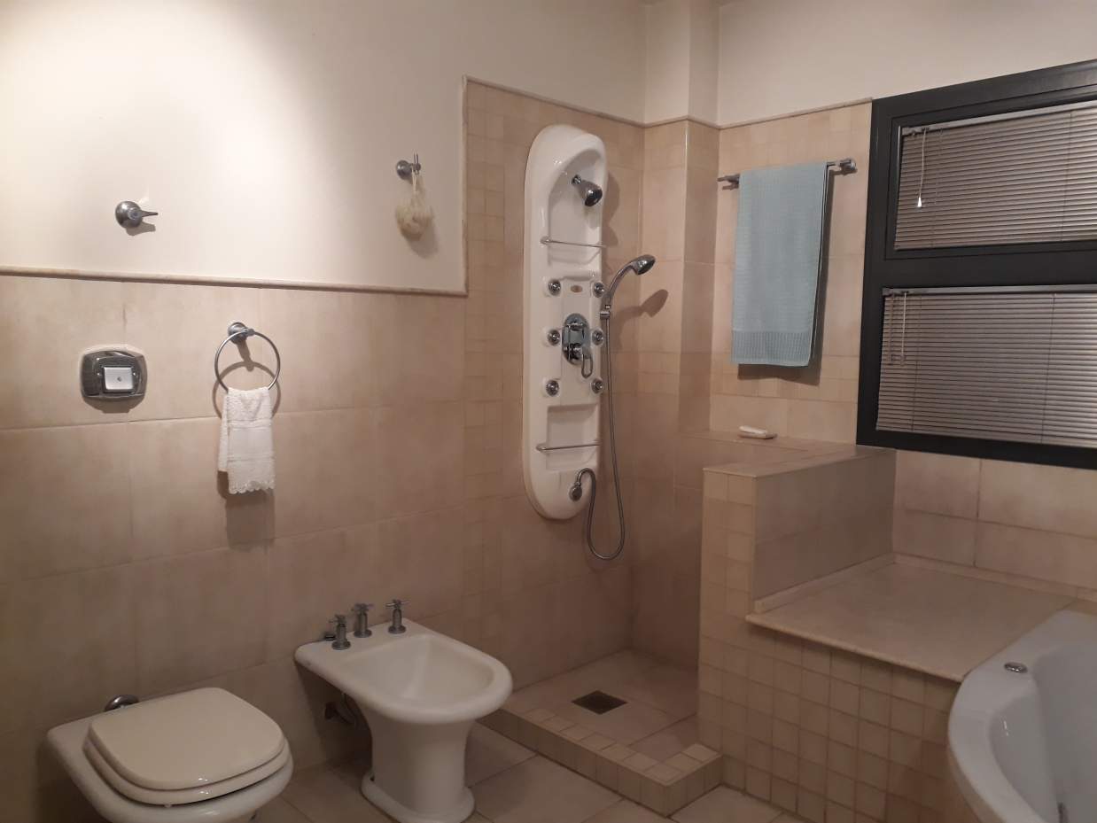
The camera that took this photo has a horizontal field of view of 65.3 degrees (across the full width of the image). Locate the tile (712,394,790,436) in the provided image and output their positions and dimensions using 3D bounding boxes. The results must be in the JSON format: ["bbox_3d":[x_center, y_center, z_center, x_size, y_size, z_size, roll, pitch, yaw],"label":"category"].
[{"bbox_3d":[0.725,0.013,3.123,0.012,0.137,0.317,-5,7,-44],"label":"tile"}]

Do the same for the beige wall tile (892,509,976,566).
[{"bbox_3d":[1.198,0.392,2.668,0.012,0.143,0.255,-5,7,-44],"label":"beige wall tile"}]

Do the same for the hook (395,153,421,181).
[{"bbox_3d":[-0.395,-0.708,2.473,0.053,0.068,0.068,-4,7,-44],"label":"hook"}]

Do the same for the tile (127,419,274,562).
[{"bbox_3d":[-0.852,0.178,2.100,0.332,0.328,0.012,-5,7,-44],"label":"tile"}]

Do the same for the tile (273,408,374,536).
[{"bbox_3d":[-0.636,0.165,2.389,0.332,0.332,0.011,-4,7,-44],"label":"tile"}]

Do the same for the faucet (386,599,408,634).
[{"bbox_3d":[-0.438,0.590,2.478,0.057,0.090,0.057,-4,7,-44],"label":"faucet"}]

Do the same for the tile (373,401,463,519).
[{"bbox_3d":[-0.382,0.140,2.557,0.329,0.325,0.012,-5,7,-44],"label":"tile"}]

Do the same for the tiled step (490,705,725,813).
[{"bbox_3d":[0.084,0.947,2.542,0.232,0.082,0.845,-5,7,-45],"label":"tiled step"}]

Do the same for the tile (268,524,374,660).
[{"bbox_3d":[-0.641,0.500,2.420,0.332,0.332,0.011,-4,7,-44],"label":"tile"}]

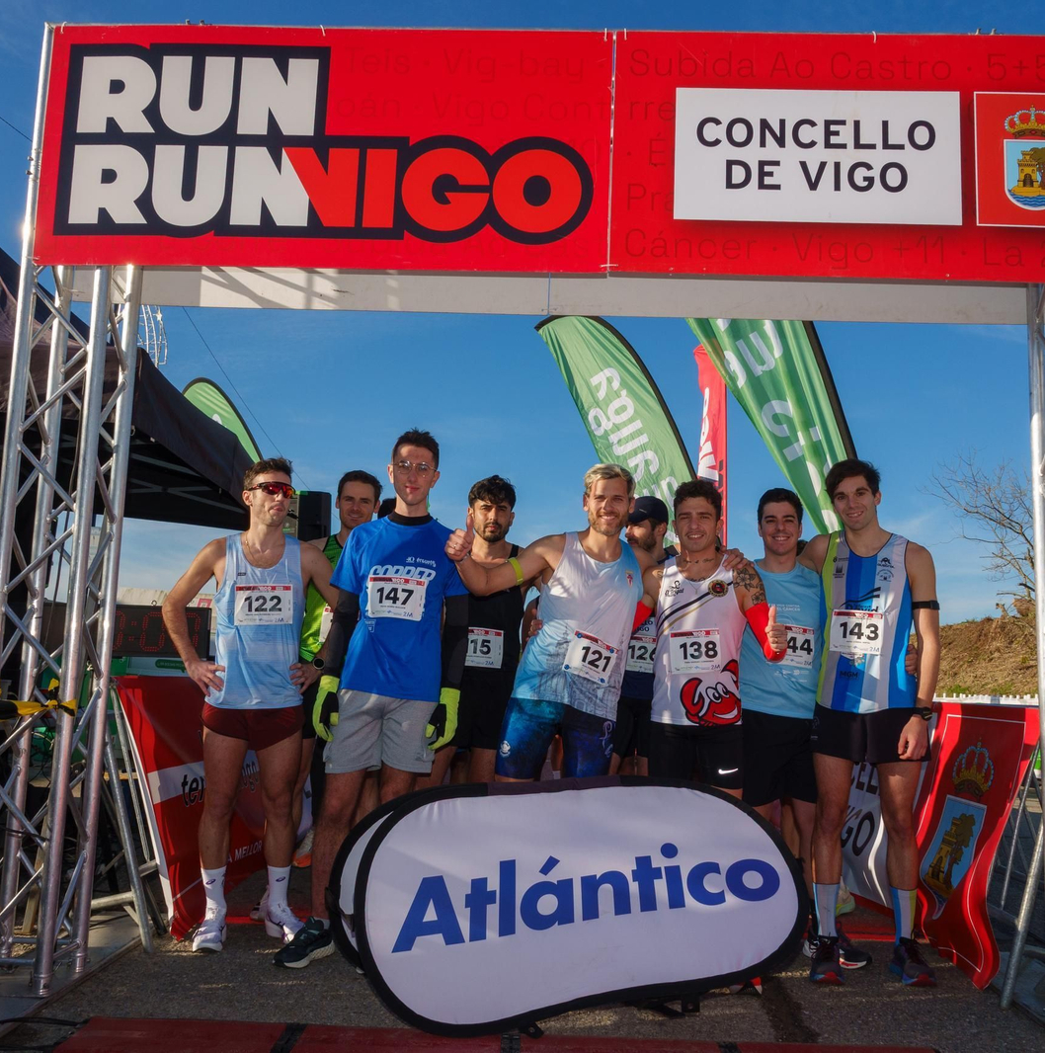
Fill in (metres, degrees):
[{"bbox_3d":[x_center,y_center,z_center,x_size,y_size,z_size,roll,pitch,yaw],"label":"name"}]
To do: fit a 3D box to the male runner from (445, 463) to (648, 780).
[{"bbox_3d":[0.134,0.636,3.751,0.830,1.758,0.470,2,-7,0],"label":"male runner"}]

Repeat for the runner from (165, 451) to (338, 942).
[{"bbox_3d":[-1.007,0.616,3.930,0.650,1.768,0.380,3,-7,-8],"label":"runner"}]

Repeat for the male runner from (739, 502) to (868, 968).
[{"bbox_3d":[1.039,0.702,3.948,0.570,1.730,0.380,1,-7,8],"label":"male runner"}]

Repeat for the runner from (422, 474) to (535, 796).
[{"bbox_3d":[-0.161,0.673,4.098,0.520,1.750,0.360,2,-7,1],"label":"runner"}]

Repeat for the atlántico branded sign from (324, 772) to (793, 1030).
[{"bbox_3d":[0.179,1.146,3.468,1.550,0.670,0.580,5,-8,-24],"label":"atlántico branded sign"}]

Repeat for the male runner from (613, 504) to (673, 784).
[{"bbox_3d":[0.485,0.729,4.244,0.500,1.716,0.360,0,-7,18],"label":"male runner"}]

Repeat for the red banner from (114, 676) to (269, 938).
[{"bbox_3d":[-1.395,1.110,4.615,0.320,0.930,1.600,2,-7,2],"label":"red banner"}]

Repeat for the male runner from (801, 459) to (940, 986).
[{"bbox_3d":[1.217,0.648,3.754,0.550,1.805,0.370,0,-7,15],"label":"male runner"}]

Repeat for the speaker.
[{"bbox_3d":[-1.749,0.018,8.455,0.340,0.580,0.360,7,-9,-38],"label":"speaker"}]

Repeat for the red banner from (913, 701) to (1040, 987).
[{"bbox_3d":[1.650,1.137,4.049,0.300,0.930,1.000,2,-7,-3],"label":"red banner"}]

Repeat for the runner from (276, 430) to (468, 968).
[{"bbox_3d":[-0.516,0.563,3.777,0.620,1.867,0.400,2,-7,0],"label":"runner"}]

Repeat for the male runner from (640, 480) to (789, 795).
[{"bbox_3d":[0.664,0.686,3.828,0.570,1.710,0.400,1,-7,8],"label":"male runner"}]

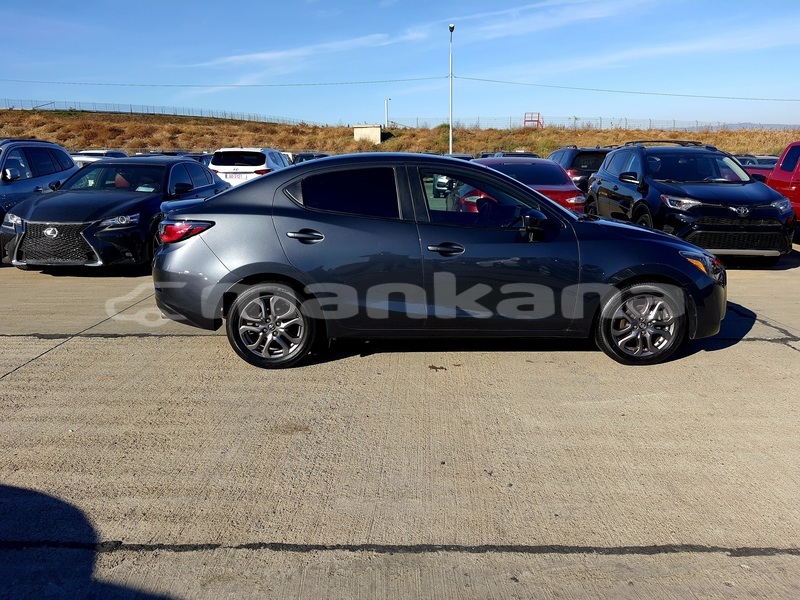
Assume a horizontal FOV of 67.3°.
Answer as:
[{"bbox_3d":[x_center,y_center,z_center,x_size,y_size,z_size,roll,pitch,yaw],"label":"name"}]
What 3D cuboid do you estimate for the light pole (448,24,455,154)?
[{"bbox_3d":[2.848,-11.021,34.396,0.330,8.810,0.450,0,13,0],"label":"light pole"}]

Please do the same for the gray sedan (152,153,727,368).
[{"bbox_3d":[0.355,-0.434,4.832,4.340,1.480,1.720,0,13,-2],"label":"gray sedan"}]

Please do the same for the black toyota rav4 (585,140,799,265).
[{"bbox_3d":[4.488,-1.703,9.974,1.860,1.700,4.600,0,13,1],"label":"black toyota rav4"}]

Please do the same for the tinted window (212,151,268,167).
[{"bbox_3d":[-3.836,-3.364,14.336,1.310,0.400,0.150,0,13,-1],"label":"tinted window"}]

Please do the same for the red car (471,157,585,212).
[{"bbox_3d":[1.959,-1.775,10.729,1.850,1.470,4.850,1,13,6],"label":"red car"}]

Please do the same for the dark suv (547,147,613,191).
[{"bbox_3d":[4.799,-3.164,16.197,1.880,1.740,4.750,0,13,0],"label":"dark suv"}]

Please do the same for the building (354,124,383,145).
[{"bbox_3d":[-3.281,-17.468,63.911,3.000,2.170,2.500,0,13,0],"label":"building"}]

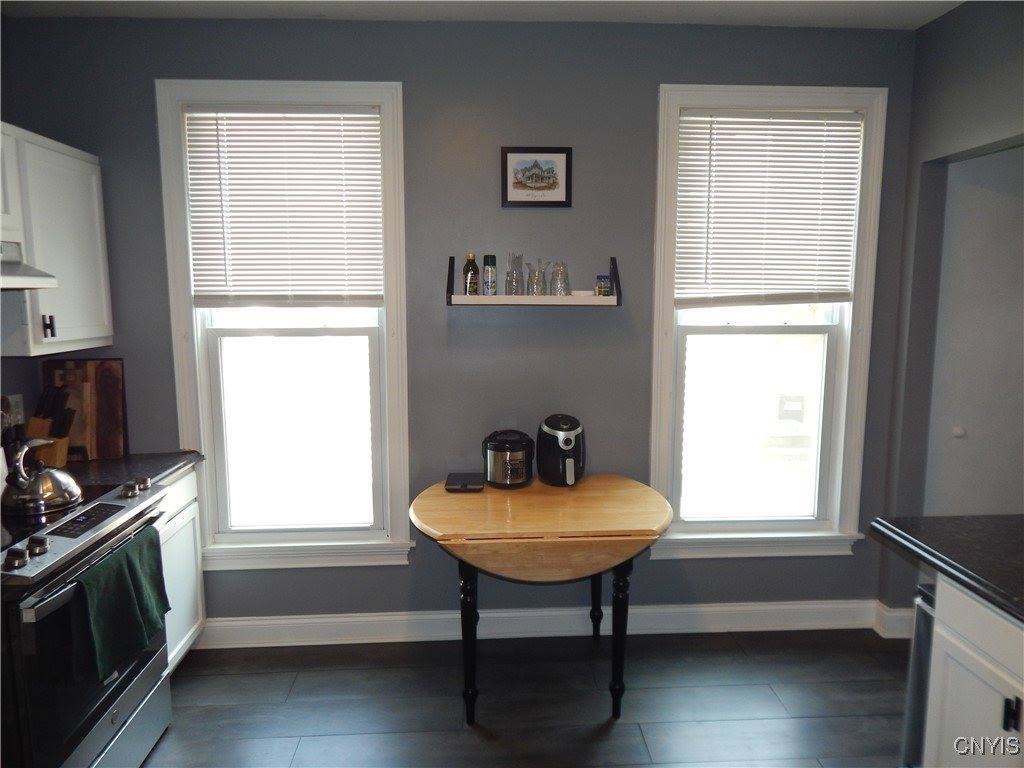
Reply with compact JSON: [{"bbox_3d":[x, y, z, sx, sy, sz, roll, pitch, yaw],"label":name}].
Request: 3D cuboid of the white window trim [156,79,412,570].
[{"bbox_3d":[-0.931,-0.208,2.863,1.000,2.031,0.070,-1,7,-3],"label":"white window trim"}]

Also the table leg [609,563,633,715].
[{"bbox_3d":[0.391,0.874,2.475,0.070,0.710,0.070,-1,7,-3],"label":"table leg"}]

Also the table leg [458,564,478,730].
[{"bbox_3d":[-0.154,0.881,2.440,0.070,0.710,0.070,-1,7,-3],"label":"table leg"}]

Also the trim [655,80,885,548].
[{"bbox_3d":[1.093,-0.227,2.953,0.995,2.027,0.070,-1,7,-3],"label":"trim"}]

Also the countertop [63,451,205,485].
[{"bbox_3d":[-1.613,0.346,2.654,0.665,0.040,0.514,-1,7,-3],"label":"countertop"}]

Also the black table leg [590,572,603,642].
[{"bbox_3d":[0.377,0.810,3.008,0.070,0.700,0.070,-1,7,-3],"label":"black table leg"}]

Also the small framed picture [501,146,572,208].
[{"bbox_3d":[0.104,-0.855,2.825,0.293,0.242,0.022,-1,7,-3],"label":"small framed picture"}]

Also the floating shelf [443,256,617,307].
[{"bbox_3d":[0.091,-0.425,2.821,0.715,0.202,0.140,-1,7,-3],"label":"floating shelf"}]

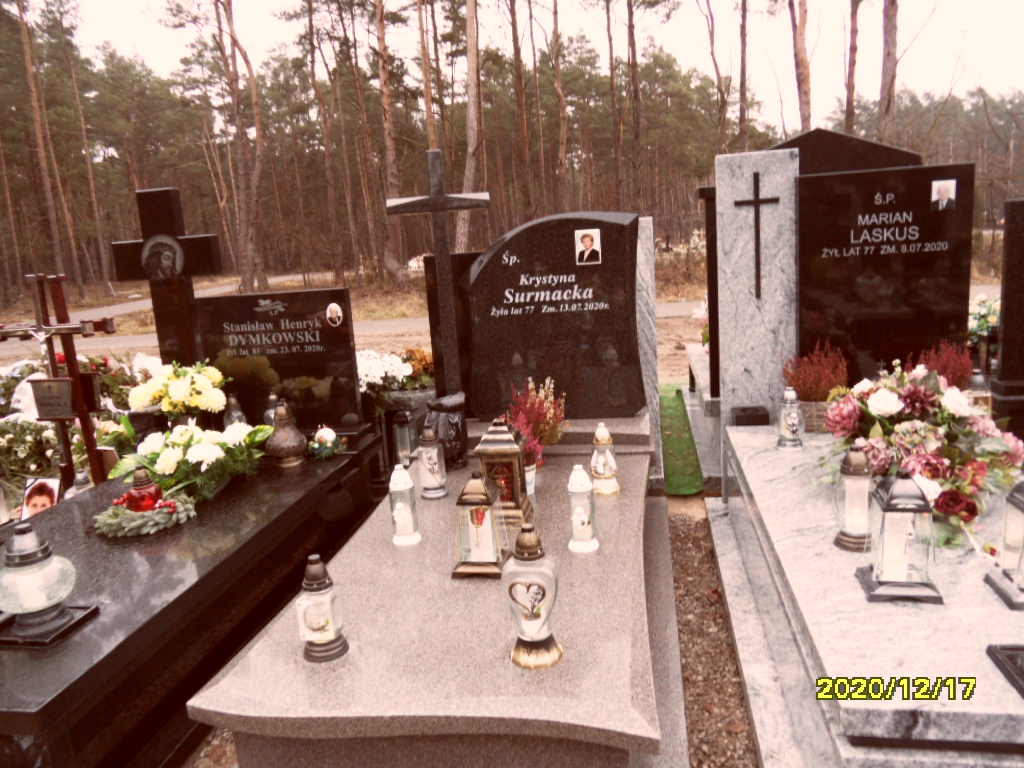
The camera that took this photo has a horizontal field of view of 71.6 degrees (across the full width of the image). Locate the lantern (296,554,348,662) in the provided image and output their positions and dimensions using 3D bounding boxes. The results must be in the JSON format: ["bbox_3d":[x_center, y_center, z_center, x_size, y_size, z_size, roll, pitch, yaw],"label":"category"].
[{"bbox_3d":[-0.465,0.536,1.729,0.112,0.250,0.107,-4,12,3],"label":"lantern"}]

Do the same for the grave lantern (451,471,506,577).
[{"bbox_3d":[-0.091,0.364,1.883,0.130,0.258,0.126,-2,11,10],"label":"grave lantern"}]

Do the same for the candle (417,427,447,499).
[{"bbox_3d":[-0.279,0.272,2.467,0.089,0.233,0.089,-2,11,10],"label":"candle"}]

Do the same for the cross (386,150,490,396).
[{"bbox_3d":[-0.332,-0.459,3.551,0.497,1.345,0.085,-2,10,11],"label":"cross"}]

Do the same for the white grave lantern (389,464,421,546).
[{"bbox_3d":[-0.330,0.356,2.111,0.093,0.225,0.093,-2,10,11],"label":"white grave lantern"}]

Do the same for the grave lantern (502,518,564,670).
[{"bbox_3d":[0.050,0.479,1.644,0.130,0.323,0.120,-2,12,9],"label":"grave lantern"}]

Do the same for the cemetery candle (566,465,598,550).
[{"bbox_3d":[0.216,0.381,2.197,0.094,0.264,0.094,-2,12,11],"label":"cemetery candle"}]

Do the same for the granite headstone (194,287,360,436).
[{"bbox_3d":[-1.143,-0.112,3.506,0.775,0.672,0.070,-2,12,11],"label":"granite headstone"}]

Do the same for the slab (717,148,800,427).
[{"bbox_3d":[1.021,-0.300,2.970,0.310,1.276,0.090,-2,11,10],"label":"slab"}]

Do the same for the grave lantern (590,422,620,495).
[{"bbox_3d":[0.364,0.285,2.777,0.109,0.273,0.109,-2,10,11],"label":"grave lantern"}]

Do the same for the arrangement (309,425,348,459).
[{"bbox_3d":[-0.853,0.271,3.273,0.165,0.130,0.140,-2,12,11],"label":"arrangement"}]

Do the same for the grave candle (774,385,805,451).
[{"bbox_3d":[1.021,0.126,2.613,0.097,0.218,0.097,-2,11,10],"label":"grave candle"}]

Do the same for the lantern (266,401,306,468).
[{"bbox_3d":[-0.926,0.204,2.936,0.163,0.268,0.163,-2,11,10],"label":"lantern"}]

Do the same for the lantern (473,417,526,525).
[{"bbox_3d":[-0.034,0.305,2.555,0.165,0.372,0.165,-2,10,11],"label":"lantern"}]

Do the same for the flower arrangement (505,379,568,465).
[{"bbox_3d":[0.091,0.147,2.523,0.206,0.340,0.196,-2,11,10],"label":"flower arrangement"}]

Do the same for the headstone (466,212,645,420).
[{"bbox_3d":[0.206,-0.303,3.415,0.820,0.950,0.100,-2,12,11],"label":"headstone"}]

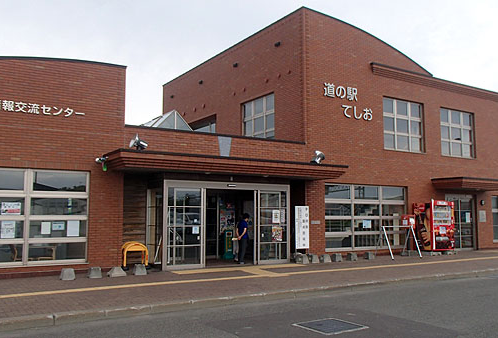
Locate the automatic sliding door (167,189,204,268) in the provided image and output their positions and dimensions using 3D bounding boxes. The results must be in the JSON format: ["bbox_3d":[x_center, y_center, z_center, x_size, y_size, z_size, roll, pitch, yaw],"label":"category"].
[{"bbox_3d":[-1.807,1.666,12.533,1.158,2.247,0.099,4,-6,-30],"label":"automatic sliding door"}]

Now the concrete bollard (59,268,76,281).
[{"bbox_3d":[-4.240,2.462,10.431,0.277,0.247,0.337,4,-6,-30],"label":"concrete bollard"}]

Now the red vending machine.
[{"bbox_3d":[7.003,2.092,16.806,1.240,1.840,0.800,3,-6,-31],"label":"red vending machine"}]

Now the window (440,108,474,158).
[{"bbox_3d":[9.114,-1.508,19.431,2.360,2.050,0.150,3,-6,-31],"label":"window"}]

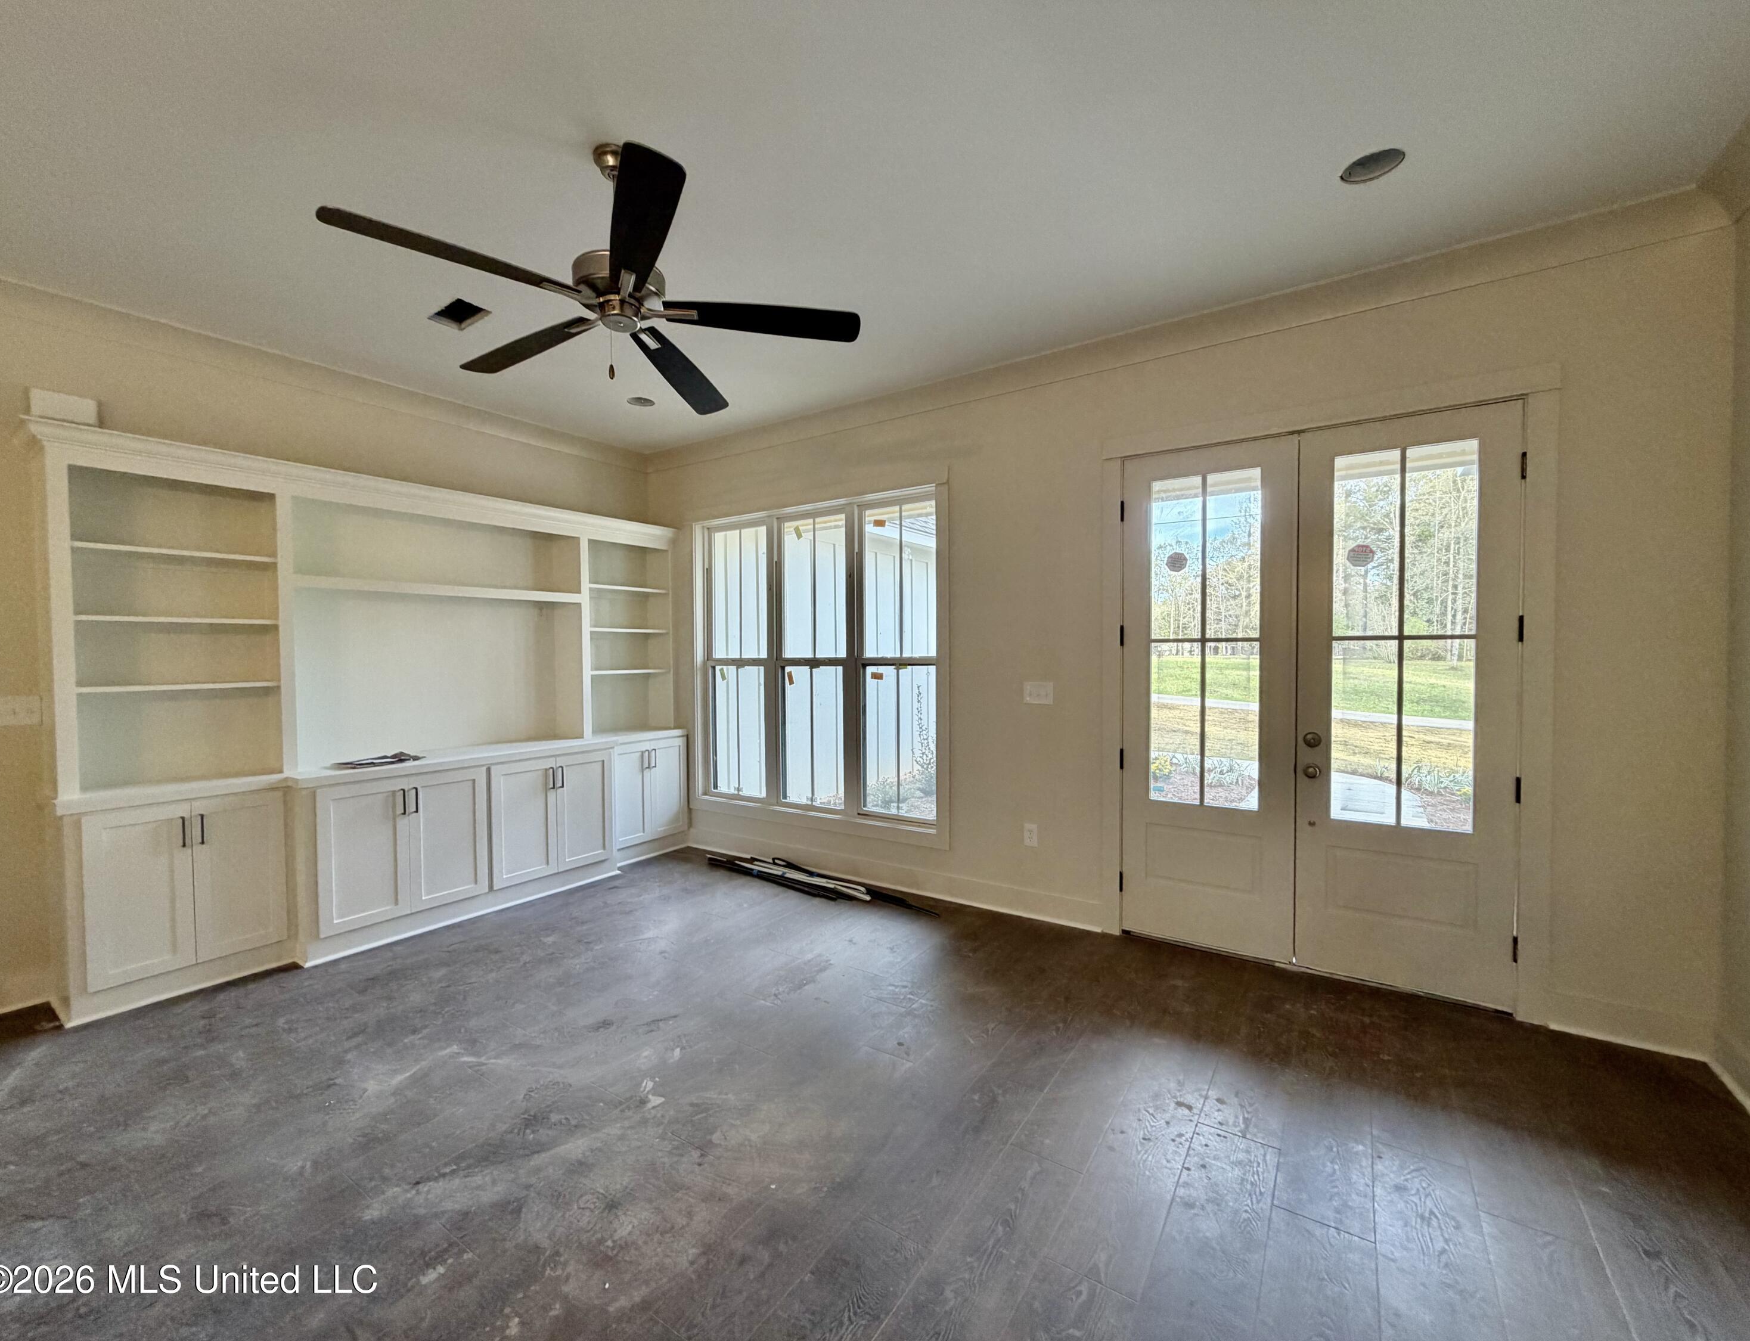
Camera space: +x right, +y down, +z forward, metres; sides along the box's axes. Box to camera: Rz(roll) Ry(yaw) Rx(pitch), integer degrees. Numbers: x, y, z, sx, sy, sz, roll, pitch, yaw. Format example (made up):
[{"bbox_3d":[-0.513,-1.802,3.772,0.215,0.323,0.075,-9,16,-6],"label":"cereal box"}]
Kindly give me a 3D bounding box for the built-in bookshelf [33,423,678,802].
[{"bbox_3d":[-2.524,-0.268,4.255,0.390,1.505,3.185,1,2,35],"label":"built-in bookshelf"}]

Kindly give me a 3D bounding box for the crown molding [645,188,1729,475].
[{"bbox_3d":[0.560,-1.603,4.088,5.787,0.120,0.120,0,2,34],"label":"crown molding"}]

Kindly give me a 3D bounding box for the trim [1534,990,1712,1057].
[{"bbox_3d":[2.790,1.323,2.694,0.435,0.140,0.022,1,2,35],"label":"trim"}]

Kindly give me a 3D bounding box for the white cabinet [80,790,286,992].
[{"bbox_3d":[-3.166,0.936,3.300,0.440,0.715,0.660,1,2,35],"label":"white cabinet"}]

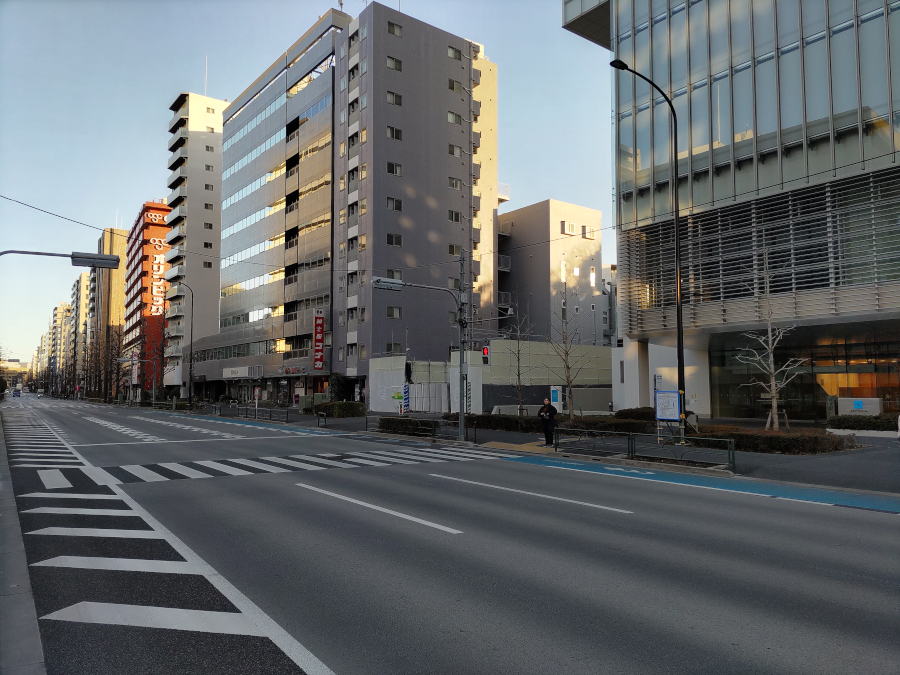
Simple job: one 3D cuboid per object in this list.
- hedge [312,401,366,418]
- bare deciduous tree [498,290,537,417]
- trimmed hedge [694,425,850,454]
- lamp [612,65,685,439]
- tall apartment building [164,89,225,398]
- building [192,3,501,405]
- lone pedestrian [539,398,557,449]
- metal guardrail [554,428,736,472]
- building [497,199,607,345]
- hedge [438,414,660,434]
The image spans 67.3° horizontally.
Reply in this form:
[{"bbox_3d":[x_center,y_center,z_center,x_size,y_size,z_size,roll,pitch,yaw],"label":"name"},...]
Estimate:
[{"bbox_3d":[-7.960,5.234,48.437,2.300,0.930,4.000,3,-6,-35],"label":"hedge"},{"bbox_3d":[3.350,1.182,33.011,1.700,6.600,1.700,3,-6,-35],"label":"bare deciduous tree"},{"bbox_3d":[10.100,3.275,21.407,3.000,0.550,4.000,3,-6,-35],"label":"trimmed hedge"},{"bbox_3d":[6.900,-2.842,23.451,3.800,13.000,0.400,3,-6,-35],"label":"lamp"},{"bbox_3d":[-37.700,-13.023,106.977,12.000,46.500,11.000,3,-6,-37],"label":"tall apartment building"},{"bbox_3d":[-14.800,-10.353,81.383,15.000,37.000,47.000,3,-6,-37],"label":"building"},{"bbox_3d":[3.200,2.792,22.148,0.580,1.640,0.380,-3,-5,30],"label":"lone pedestrian"},{"bbox_3d":[4.830,2.891,17.726,0.100,0.750,6.100,3,-5,-32],"label":"metal guardrail"},{"bbox_3d":[8.200,-2.214,59.565,6.500,17.400,8.200,3,-6,-37],"label":"building"},{"bbox_3d":[4.150,4.036,31.378,3.000,0.640,10.800,3,-6,-35],"label":"hedge"}]

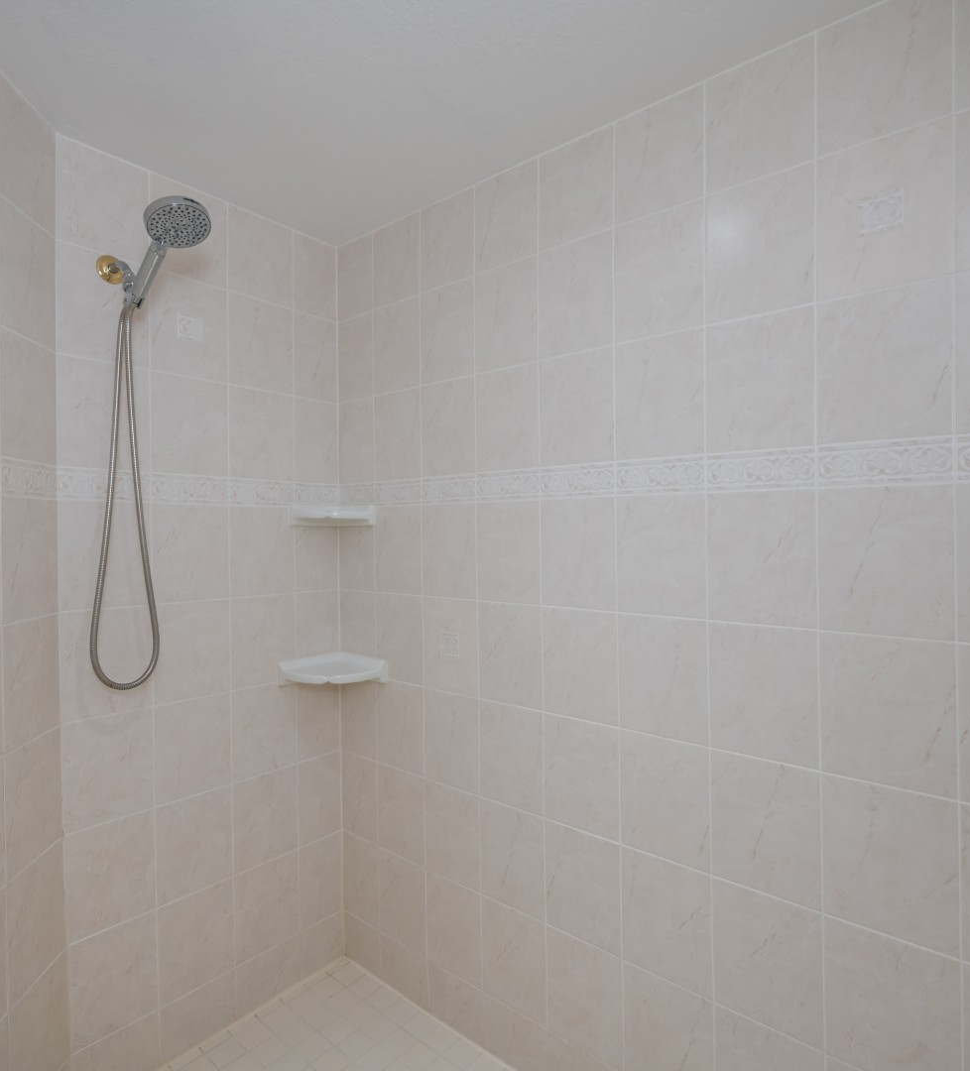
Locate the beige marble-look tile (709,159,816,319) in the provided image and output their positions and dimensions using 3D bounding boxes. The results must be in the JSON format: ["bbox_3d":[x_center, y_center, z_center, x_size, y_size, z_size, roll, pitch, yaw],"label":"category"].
[{"bbox_3d":[0.526,-0.551,1.200,0.199,0.256,0.009,0,0,39],"label":"beige marble-look tile"}]

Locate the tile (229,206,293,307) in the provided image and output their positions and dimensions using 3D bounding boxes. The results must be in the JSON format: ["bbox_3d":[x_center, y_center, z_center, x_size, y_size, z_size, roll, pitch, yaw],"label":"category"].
[{"bbox_3d":[-0.653,-0.799,1.810,0.009,0.234,0.199,0,0,39],"label":"tile"}]

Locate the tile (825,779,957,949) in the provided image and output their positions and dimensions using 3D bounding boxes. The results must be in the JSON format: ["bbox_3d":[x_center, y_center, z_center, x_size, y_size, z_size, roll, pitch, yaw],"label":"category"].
[{"bbox_3d":[0.697,0.562,1.080,0.200,0.256,0.010,0,0,39],"label":"tile"}]

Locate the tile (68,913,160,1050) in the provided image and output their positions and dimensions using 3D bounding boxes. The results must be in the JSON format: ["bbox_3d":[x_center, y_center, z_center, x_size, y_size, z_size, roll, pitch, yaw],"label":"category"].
[{"bbox_3d":[-0.909,1.088,1.527,0.009,0.250,0.200,0,0,42],"label":"tile"}]

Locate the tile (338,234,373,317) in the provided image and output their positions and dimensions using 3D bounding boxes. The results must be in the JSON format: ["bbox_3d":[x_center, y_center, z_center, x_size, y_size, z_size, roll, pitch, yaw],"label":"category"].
[{"bbox_3d":[-0.397,-0.795,1.927,0.165,0.233,0.010,0,1,39],"label":"tile"}]

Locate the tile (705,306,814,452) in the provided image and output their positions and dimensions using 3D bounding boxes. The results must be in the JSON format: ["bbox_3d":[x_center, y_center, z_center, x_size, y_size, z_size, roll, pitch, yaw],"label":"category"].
[{"bbox_3d":[0.529,-0.292,1.208,0.200,0.256,0.010,0,0,39],"label":"tile"}]

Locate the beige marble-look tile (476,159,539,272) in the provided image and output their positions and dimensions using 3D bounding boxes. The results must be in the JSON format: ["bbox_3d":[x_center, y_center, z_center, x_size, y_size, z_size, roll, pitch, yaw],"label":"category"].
[{"bbox_3d":[0.056,-0.801,1.586,0.200,0.240,0.010,0,0,39],"label":"beige marble-look tile"}]

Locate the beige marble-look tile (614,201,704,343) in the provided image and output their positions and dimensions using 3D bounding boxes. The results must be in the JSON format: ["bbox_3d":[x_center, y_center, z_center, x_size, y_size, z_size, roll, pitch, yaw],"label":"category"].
[{"bbox_3d":[0.370,-0.550,1.328,0.199,0.256,0.010,0,0,39],"label":"beige marble-look tile"}]

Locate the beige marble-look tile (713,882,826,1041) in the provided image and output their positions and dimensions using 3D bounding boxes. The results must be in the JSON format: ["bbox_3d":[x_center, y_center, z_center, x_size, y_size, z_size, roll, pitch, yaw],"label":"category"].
[{"bbox_3d":[0.539,0.820,1.209,0.199,0.256,0.009,0,0,39],"label":"beige marble-look tile"}]

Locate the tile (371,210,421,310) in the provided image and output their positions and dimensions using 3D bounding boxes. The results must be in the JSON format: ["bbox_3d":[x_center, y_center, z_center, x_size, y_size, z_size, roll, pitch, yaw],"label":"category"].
[{"bbox_3d":[-0.258,-0.803,1.841,0.200,0.240,0.010,0,0,39],"label":"tile"}]

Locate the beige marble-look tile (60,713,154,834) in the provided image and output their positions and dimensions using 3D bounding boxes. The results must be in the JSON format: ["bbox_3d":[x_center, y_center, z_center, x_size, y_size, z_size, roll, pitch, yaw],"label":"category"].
[{"bbox_3d":[-0.916,0.572,1.531,0.009,0.250,0.200,0,0,42],"label":"beige marble-look tile"}]

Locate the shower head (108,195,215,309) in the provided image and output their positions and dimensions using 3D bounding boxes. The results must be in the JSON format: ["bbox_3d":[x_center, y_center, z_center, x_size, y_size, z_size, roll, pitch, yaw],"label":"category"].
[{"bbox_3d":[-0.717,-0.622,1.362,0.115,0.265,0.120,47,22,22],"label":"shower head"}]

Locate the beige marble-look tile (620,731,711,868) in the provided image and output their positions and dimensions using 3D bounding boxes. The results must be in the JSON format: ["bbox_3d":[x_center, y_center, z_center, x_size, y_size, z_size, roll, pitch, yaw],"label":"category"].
[{"bbox_3d":[0.380,0.562,1.335,0.199,0.256,0.009,0,0,39],"label":"beige marble-look tile"}]

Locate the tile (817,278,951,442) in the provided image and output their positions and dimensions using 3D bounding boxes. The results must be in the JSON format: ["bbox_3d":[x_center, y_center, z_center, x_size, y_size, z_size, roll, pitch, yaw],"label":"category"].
[{"bbox_3d":[0.686,-0.292,1.078,0.199,0.256,0.010,0,0,39],"label":"tile"}]

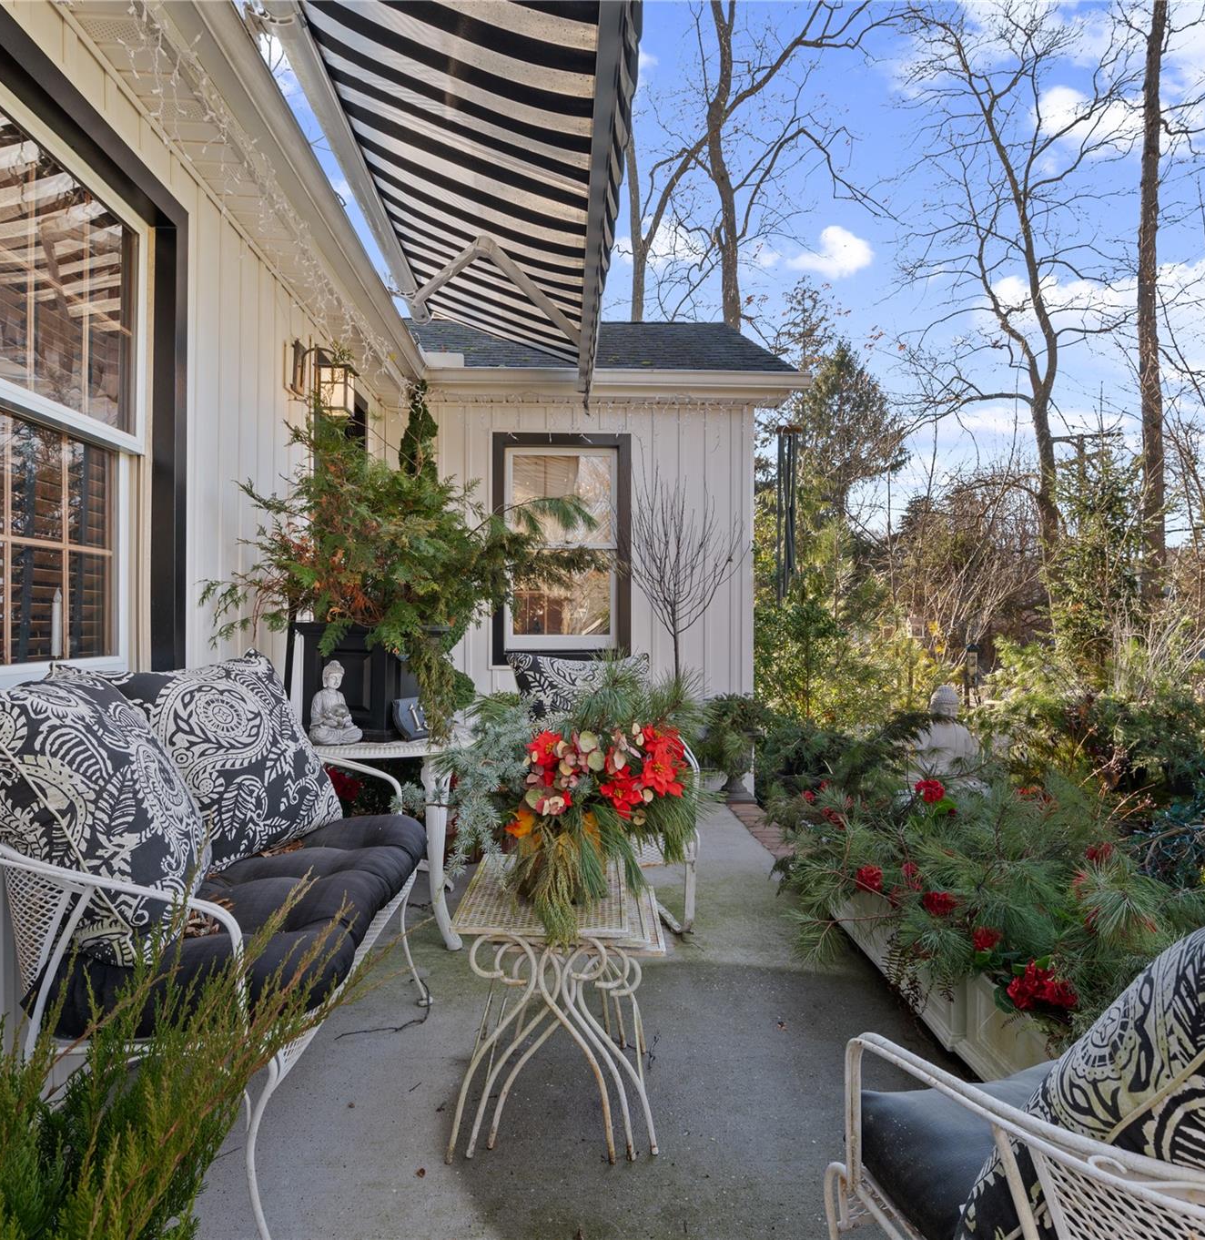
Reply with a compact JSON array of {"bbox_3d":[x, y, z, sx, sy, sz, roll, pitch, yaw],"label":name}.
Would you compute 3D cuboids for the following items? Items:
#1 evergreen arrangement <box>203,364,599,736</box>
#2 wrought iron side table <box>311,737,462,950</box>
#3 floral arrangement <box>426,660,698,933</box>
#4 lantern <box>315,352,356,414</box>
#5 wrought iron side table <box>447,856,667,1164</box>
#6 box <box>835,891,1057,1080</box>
[{"bbox_3d":[-0.780,-0.270,3.060,1.350,1.400,1.000,0,0,-6],"label":"evergreen arrangement"},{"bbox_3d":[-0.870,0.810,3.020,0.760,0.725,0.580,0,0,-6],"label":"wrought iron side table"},{"bbox_3d":[-0.080,0.395,1.920,0.650,0.580,0.560,0,0,-2],"label":"floral arrangement"},{"bbox_3d":[-1.210,-1.070,3.520,0.180,0.280,0.170,0,0,-3],"label":"lantern"},{"bbox_3d":[-0.095,0.925,1.945,0.470,0.490,0.560,0,0,-1],"label":"wrought iron side table"},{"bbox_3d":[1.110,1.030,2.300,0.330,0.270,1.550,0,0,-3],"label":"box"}]

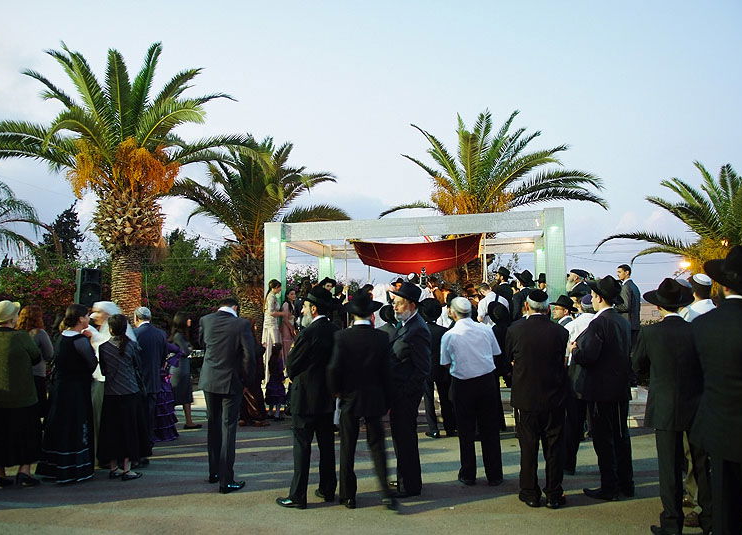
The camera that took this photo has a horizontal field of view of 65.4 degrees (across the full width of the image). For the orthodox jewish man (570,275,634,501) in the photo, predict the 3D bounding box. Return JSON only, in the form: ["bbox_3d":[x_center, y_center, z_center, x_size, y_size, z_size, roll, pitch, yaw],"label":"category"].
[{"bbox_3d":[1.922,1.009,4.920,0.520,1.810,0.420,4,-7,-43],"label":"orthodox jewish man"}]

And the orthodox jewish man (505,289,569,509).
[{"bbox_3d":[1.337,1.048,4.768,0.520,1.720,0.360,0,-6,-12],"label":"orthodox jewish man"}]

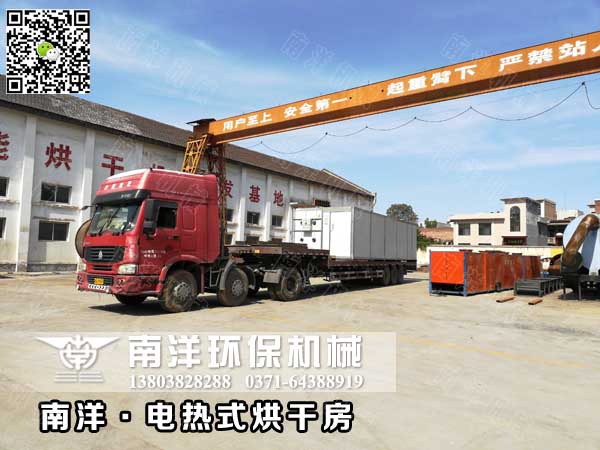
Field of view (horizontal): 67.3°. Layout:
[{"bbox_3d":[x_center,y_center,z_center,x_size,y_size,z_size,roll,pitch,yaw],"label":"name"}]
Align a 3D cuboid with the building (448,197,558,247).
[{"bbox_3d":[34.123,1.898,76.701,13.000,10.900,13.000,-3,-6,38],"label":"building"}]

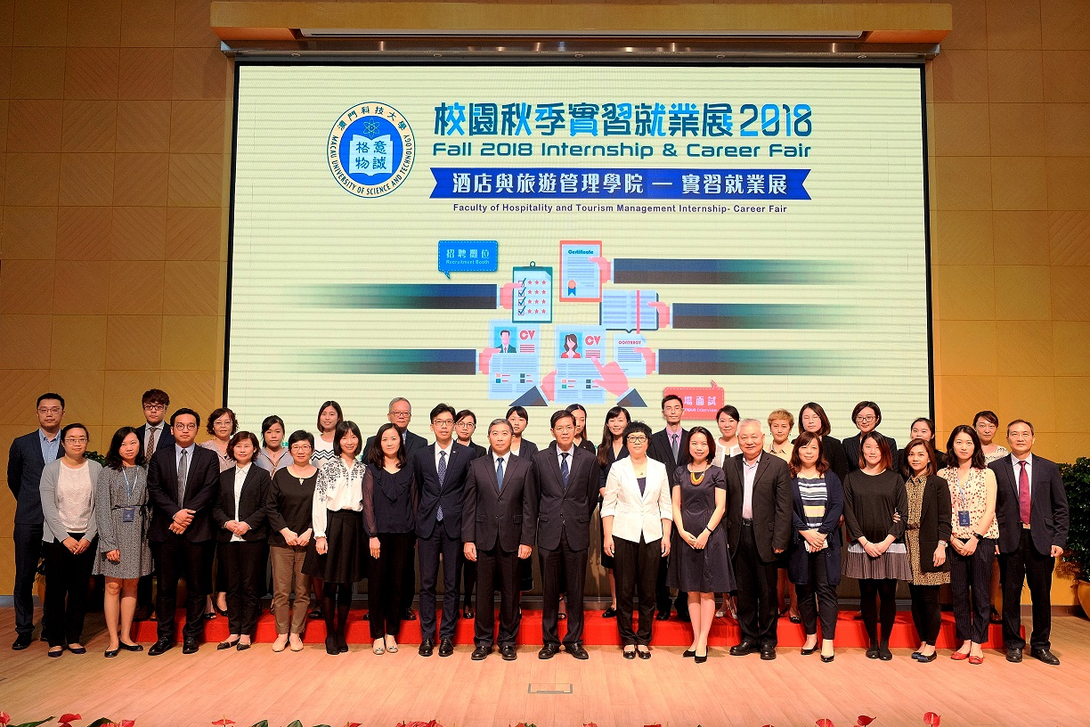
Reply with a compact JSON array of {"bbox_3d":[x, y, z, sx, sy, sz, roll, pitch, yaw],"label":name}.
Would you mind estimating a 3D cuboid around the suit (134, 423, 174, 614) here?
[{"bbox_3d":[-3.014,1.196,6.793,0.468,1.473,0.320,2,-5,-18],"label":"suit"}]

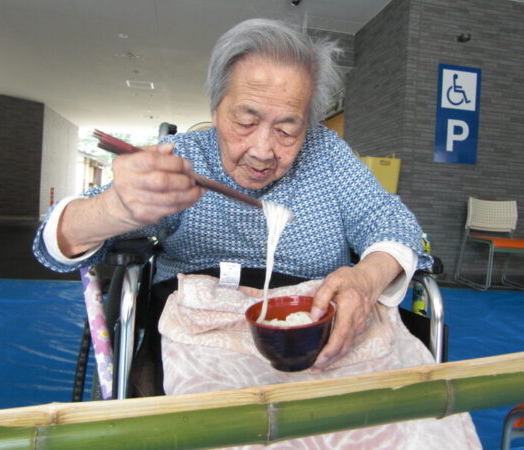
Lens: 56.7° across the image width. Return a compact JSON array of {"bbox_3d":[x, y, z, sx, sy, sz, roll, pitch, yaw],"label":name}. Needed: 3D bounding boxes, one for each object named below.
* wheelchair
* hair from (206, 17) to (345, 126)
[{"bbox_3d":[0.003,0.223,0.926,0.620,0.870,1.000,3,1,-6],"label":"wheelchair"},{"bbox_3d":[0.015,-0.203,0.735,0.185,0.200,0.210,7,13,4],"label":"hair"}]

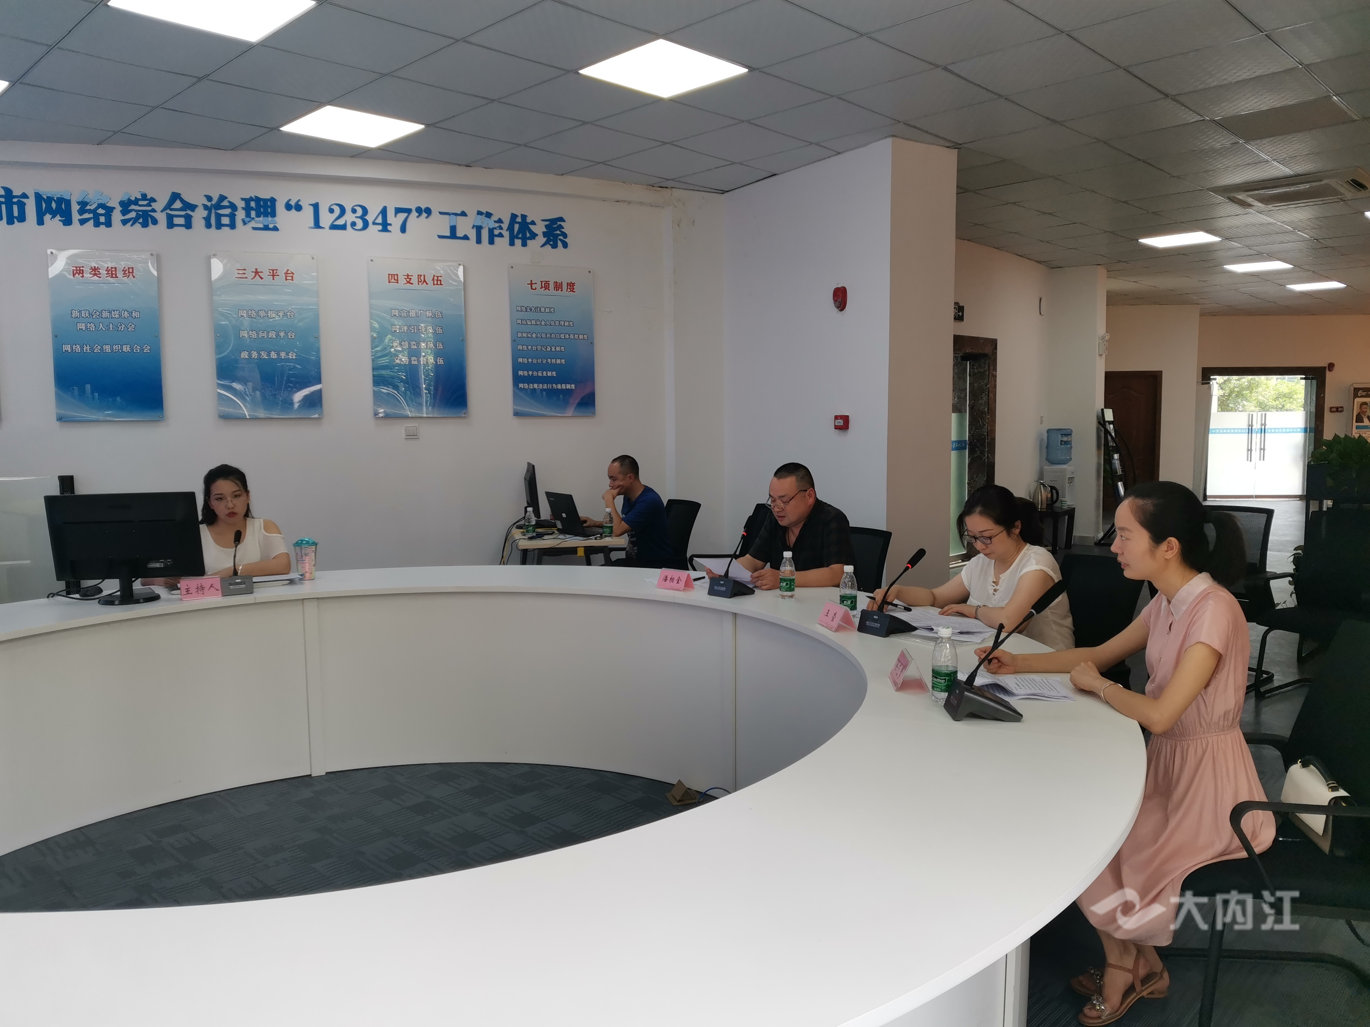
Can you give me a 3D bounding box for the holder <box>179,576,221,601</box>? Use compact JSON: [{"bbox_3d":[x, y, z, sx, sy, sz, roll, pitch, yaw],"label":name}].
[{"bbox_3d":[-1.963,0.302,4.170,0.150,0.082,0.078,-3,6,-26],"label":"holder"}]

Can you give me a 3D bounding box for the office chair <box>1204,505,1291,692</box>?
[{"bbox_3d":[2.924,0.440,5.726,0.600,0.940,0.570,-5,7,-41],"label":"office chair"}]

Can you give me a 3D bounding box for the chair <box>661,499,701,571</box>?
[{"bbox_3d":[-0.245,0.426,5.902,0.580,0.960,0.570,-3,6,-24],"label":"chair"}]

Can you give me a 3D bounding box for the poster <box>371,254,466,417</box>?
[{"bbox_3d":[-1.715,-1.122,6.649,0.584,0.995,0.020,-2,6,-19],"label":"poster"}]

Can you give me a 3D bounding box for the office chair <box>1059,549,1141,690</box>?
[{"bbox_3d":[1.186,0.624,3.599,0.590,0.935,0.560,-2,5,-18],"label":"office chair"}]

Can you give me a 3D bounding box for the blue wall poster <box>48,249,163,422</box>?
[{"bbox_3d":[-3.403,-1.040,6.061,0.584,0.995,0.020,-2,6,-19],"label":"blue wall poster"}]

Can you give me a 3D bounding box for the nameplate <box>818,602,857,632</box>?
[{"bbox_3d":[0.505,0.335,3.420,0.080,0.082,0.146,-2,5,-15],"label":"nameplate"}]

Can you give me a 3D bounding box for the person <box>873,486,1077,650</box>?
[{"bbox_3d":[1.050,0.496,3.390,0.680,1.180,0.500,-3,5,-23],"label":"person"}]

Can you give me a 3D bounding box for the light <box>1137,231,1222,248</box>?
[{"bbox_3d":[4.569,-2.530,9.480,0.600,0.030,0.600,4,7,44],"label":"light"}]

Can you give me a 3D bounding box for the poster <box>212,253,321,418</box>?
[{"bbox_3d":[-2.527,-1.074,6.242,0.590,0.985,0.020,-2,5,-15],"label":"poster"}]

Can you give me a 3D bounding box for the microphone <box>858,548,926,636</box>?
[{"bbox_3d":[0.713,0.260,3.424,0.263,0.256,0.120,-4,6,-36],"label":"microphone"}]

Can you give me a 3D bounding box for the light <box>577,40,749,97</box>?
[{"bbox_3d":[-0.098,-2.055,4.742,0.590,0.030,0.590,-6,7,-45],"label":"light"}]

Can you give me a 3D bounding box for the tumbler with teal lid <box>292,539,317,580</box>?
[{"bbox_3d":[-1.661,0.201,4.513,0.106,0.175,0.106,-1,5,0],"label":"tumbler with teal lid"}]

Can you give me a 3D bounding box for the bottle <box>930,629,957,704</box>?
[{"bbox_3d":[0.616,0.364,2.452,0.060,0.176,0.060,-1,5,0],"label":"bottle"}]

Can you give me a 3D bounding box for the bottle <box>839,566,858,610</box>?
[{"bbox_3d":[0.570,0.270,3.580,0.064,0.182,0.064,-1,5,0],"label":"bottle"}]

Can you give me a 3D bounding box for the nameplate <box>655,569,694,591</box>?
[{"bbox_3d":[-0.038,0.273,4.305,0.150,0.082,0.078,4,7,38],"label":"nameplate"}]

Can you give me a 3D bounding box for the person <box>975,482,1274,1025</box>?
[{"bbox_3d":[1.100,0.574,2.519,0.620,1.290,0.540,0,5,5],"label":"person"}]

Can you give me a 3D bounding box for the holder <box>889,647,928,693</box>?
[{"bbox_3d":[0.580,0.402,2.673,0.083,0.082,0.146,0,5,3],"label":"holder"}]

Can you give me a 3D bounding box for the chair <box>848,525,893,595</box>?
[{"bbox_3d":[0.570,0.547,4.516,0.560,0.935,0.590,4,7,44],"label":"chair"}]

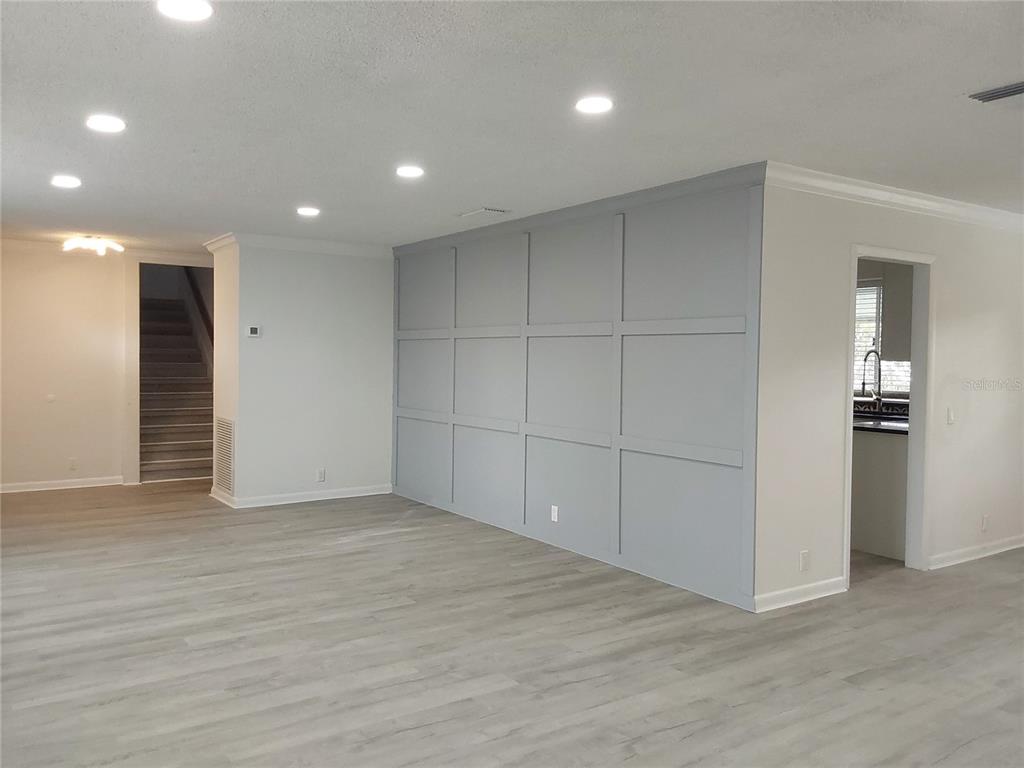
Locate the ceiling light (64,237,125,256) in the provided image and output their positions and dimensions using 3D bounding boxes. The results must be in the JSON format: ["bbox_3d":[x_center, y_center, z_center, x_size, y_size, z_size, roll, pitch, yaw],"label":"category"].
[{"bbox_3d":[-3.810,-1.253,7.524,0.520,0.190,0.520,-1,2,-34],"label":"ceiling light"}]

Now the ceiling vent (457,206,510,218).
[{"bbox_3d":[-0.213,-1.250,6.135,0.220,0.020,0.360,-1,2,-34],"label":"ceiling vent"}]

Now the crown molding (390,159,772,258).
[{"bbox_3d":[0.090,-1.208,6.304,0.056,0.109,4.579,-1,2,-34],"label":"crown molding"}]

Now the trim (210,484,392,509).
[{"bbox_3d":[-2.065,1.046,8.221,1.547,0.085,0.877,-1,2,-34],"label":"trim"}]

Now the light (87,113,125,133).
[{"bbox_3d":[-1.868,-1.185,3.817,0.170,0.025,0.170,-1,2,-34],"label":"light"}]

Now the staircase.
[{"bbox_3d":[-4.311,-0.068,10.250,1.050,2.120,2.980,-1,2,-34],"label":"staircase"}]

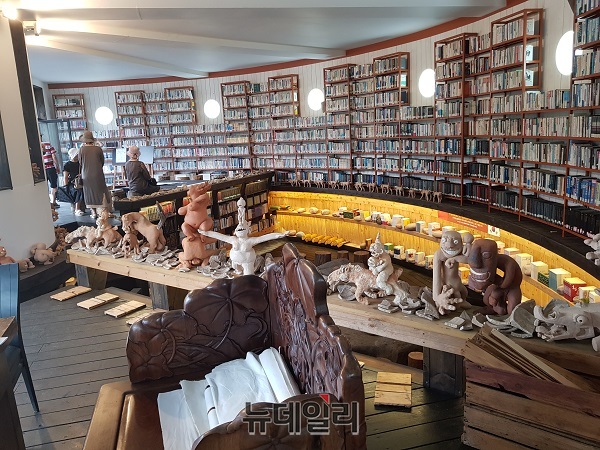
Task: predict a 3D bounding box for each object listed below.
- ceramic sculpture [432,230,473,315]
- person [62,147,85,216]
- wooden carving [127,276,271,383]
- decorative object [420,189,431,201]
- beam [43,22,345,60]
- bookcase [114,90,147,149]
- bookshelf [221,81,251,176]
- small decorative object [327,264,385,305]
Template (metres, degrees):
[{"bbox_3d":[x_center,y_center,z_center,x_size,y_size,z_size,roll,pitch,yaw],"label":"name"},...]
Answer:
[{"bbox_3d":[0.977,0.309,2.921,0.250,0.500,0.250,1,11,20],"label":"ceramic sculpture"},{"bbox_3d":[-4.424,-0.847,8.729,0.440,1.320,0.400,-1,11,11],"label":"person"},{"bbox_3d":[-0.498,0.513,2.227,0.680,0.440,0.080,-6,11,-12],"label":"wooden carving"},{"bbox_3d":[2.095,-0.502,7.508,0.110,0.190,0.200,-8,12,-24],"label":"decorative object"},{"bbox_3d":[-1.321,-2.993,7.342,5.550,0.200,0.400,-13,14,-41],"label":"beam"},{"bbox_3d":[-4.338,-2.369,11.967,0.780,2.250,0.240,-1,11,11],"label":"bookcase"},{"bbox_3d":[-1.475,-2.190,10.970,0.650,2.380,0.250,2,13,25],"label":"bookshelf"},{"bbox_3d":[0.378,0.361,2.910,0.440,0.240,0.190,-2,12,5],"label":"small decorative object"}]

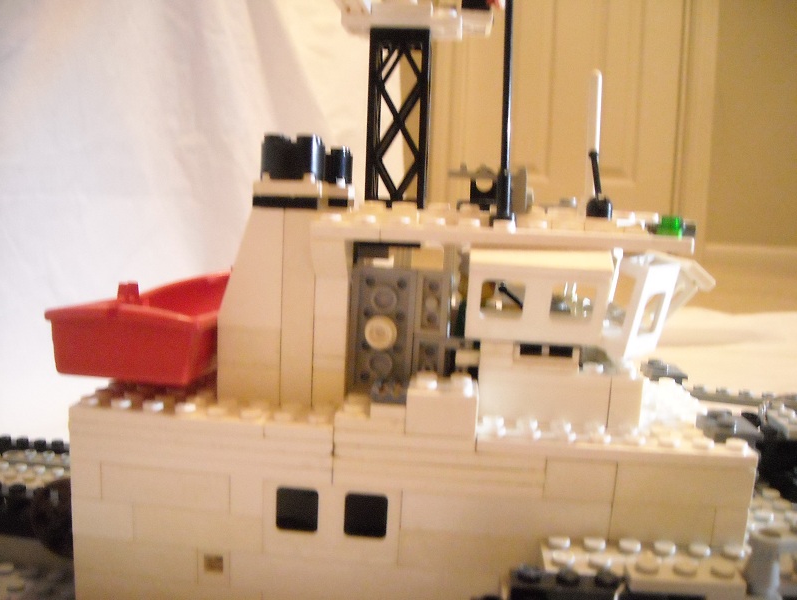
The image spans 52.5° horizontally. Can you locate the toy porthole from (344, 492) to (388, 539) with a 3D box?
[{"bbox_3d":[-0.007,0.050,0.188,0.010,0.011,0.004,3,7,4],"label":"toy porthole"}]

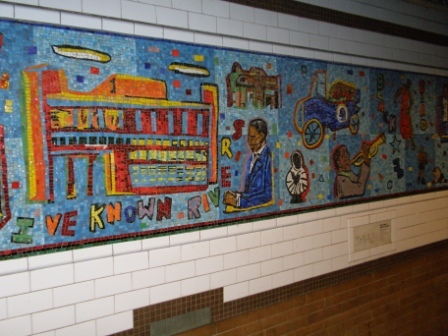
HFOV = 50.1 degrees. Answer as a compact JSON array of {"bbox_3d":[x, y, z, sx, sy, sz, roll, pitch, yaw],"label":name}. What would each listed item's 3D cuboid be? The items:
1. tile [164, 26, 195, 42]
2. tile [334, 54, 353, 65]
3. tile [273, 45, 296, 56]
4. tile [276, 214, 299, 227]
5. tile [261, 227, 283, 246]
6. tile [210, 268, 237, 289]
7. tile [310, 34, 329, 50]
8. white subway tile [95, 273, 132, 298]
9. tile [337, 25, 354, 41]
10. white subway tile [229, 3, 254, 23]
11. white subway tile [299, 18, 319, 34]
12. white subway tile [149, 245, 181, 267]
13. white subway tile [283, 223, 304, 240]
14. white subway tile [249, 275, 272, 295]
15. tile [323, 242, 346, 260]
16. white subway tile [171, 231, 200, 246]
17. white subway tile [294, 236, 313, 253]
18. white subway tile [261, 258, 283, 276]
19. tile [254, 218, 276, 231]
[{"bbox_3d":[-0.189,-0.560,2.010,0.152,0.050,0.012,-3,3,-38],"label":"tile"},{"bbox_3d":[0.664,-0.614,2.688,0.159,0.043,0.012,-3,3,-38],"label":"tile"},{"bbox_3d":[0.298,-0.591,2.397,0.155,0.044,0.012,-3,3,-38],"label":"tile"},{"bbox_3d":[0.321,0.270,2.428,0.152,0.045,0.012,-3,4,-38],"label":"tile"},{"bbox_3d":[0.236,0.338,2.379,0.152,0.075,0.010,-4,5,-38],"label":"tile"},{"bbox_3d":[-0.005,0.503,2.194,0.152,0.075,0.010,-3,3,-38],"label":"tile"},{"bbox_3d":[0.502,-0.667,2.540,0.150,0.075,0.010,-4,4,-38],"label":"tile"},{"bbox_3d":[-0.429,0.453,1.854,0.152,0.075,0.010,-3,3,-38],"label":"white subway tile"},{"bbox_3d":[0.666,-0.749,2.656,0.150,0.075,0.010,-4,5,-38],"label":"tile"},{"bbox_3d":[0.081,-0.715,2.213,0.152,0.074,0.012,-3,4,-38],"label":"white subway tile"},{"bbox_3d":[0.439,-0.738,2.489,0.150,0.075,0.010,-4,4,-38],"label":"white subway tile"},{"bbox_3d":[-0.247,0.363,1.981,0.152,0.076,0.010,-3,4,-38],"label":"white subway tile"},{"bbox_3d":[0.351,0.324,2.450,0.150,0.075,0.010,-4,4,-38],"label":"white subway tile"},{"bbox_3d":[0.178,0.567,2.342,0.152,0.075,0.010,-3,3,-38],"label":"white subway tile"},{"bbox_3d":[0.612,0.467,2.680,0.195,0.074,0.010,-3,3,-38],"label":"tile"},{"bbox_3d":[-0.171,0.300,2.049,0.152,0.043,0.015,-3,4,-38],"label":"white subway tile"},{"bbox_3d":[0.413,0.403,2.512,0.152,0.074,0.012,-3,4,-38],"label":"white subway tile"},{"bbox_3d":[0.237,0.490,2.389,0.152,0.075,0.010,-4,5,-38],"label":"white subway tile"},{"bbox_3d":[0.196,0.277,2.328,0.152,0.045,0.012,-3,4,-38],"label":"tile"}]

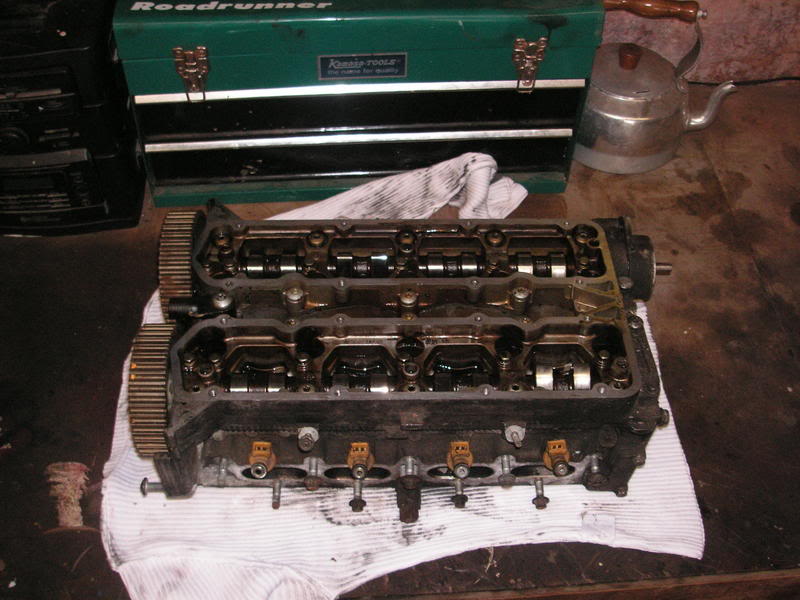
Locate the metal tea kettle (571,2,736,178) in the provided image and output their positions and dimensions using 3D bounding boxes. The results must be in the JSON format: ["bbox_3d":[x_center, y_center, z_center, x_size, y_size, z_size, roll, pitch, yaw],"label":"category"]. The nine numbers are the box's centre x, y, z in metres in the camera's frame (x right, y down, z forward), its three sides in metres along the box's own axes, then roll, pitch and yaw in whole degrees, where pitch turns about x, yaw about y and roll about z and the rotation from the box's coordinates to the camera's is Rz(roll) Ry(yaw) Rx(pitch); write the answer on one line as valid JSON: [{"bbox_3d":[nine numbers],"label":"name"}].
[{"bbox_3d":[0.320,-0.291,1.128,0.222,0.210,0.173,14,50,14],"label":"metal tea kettle"}]

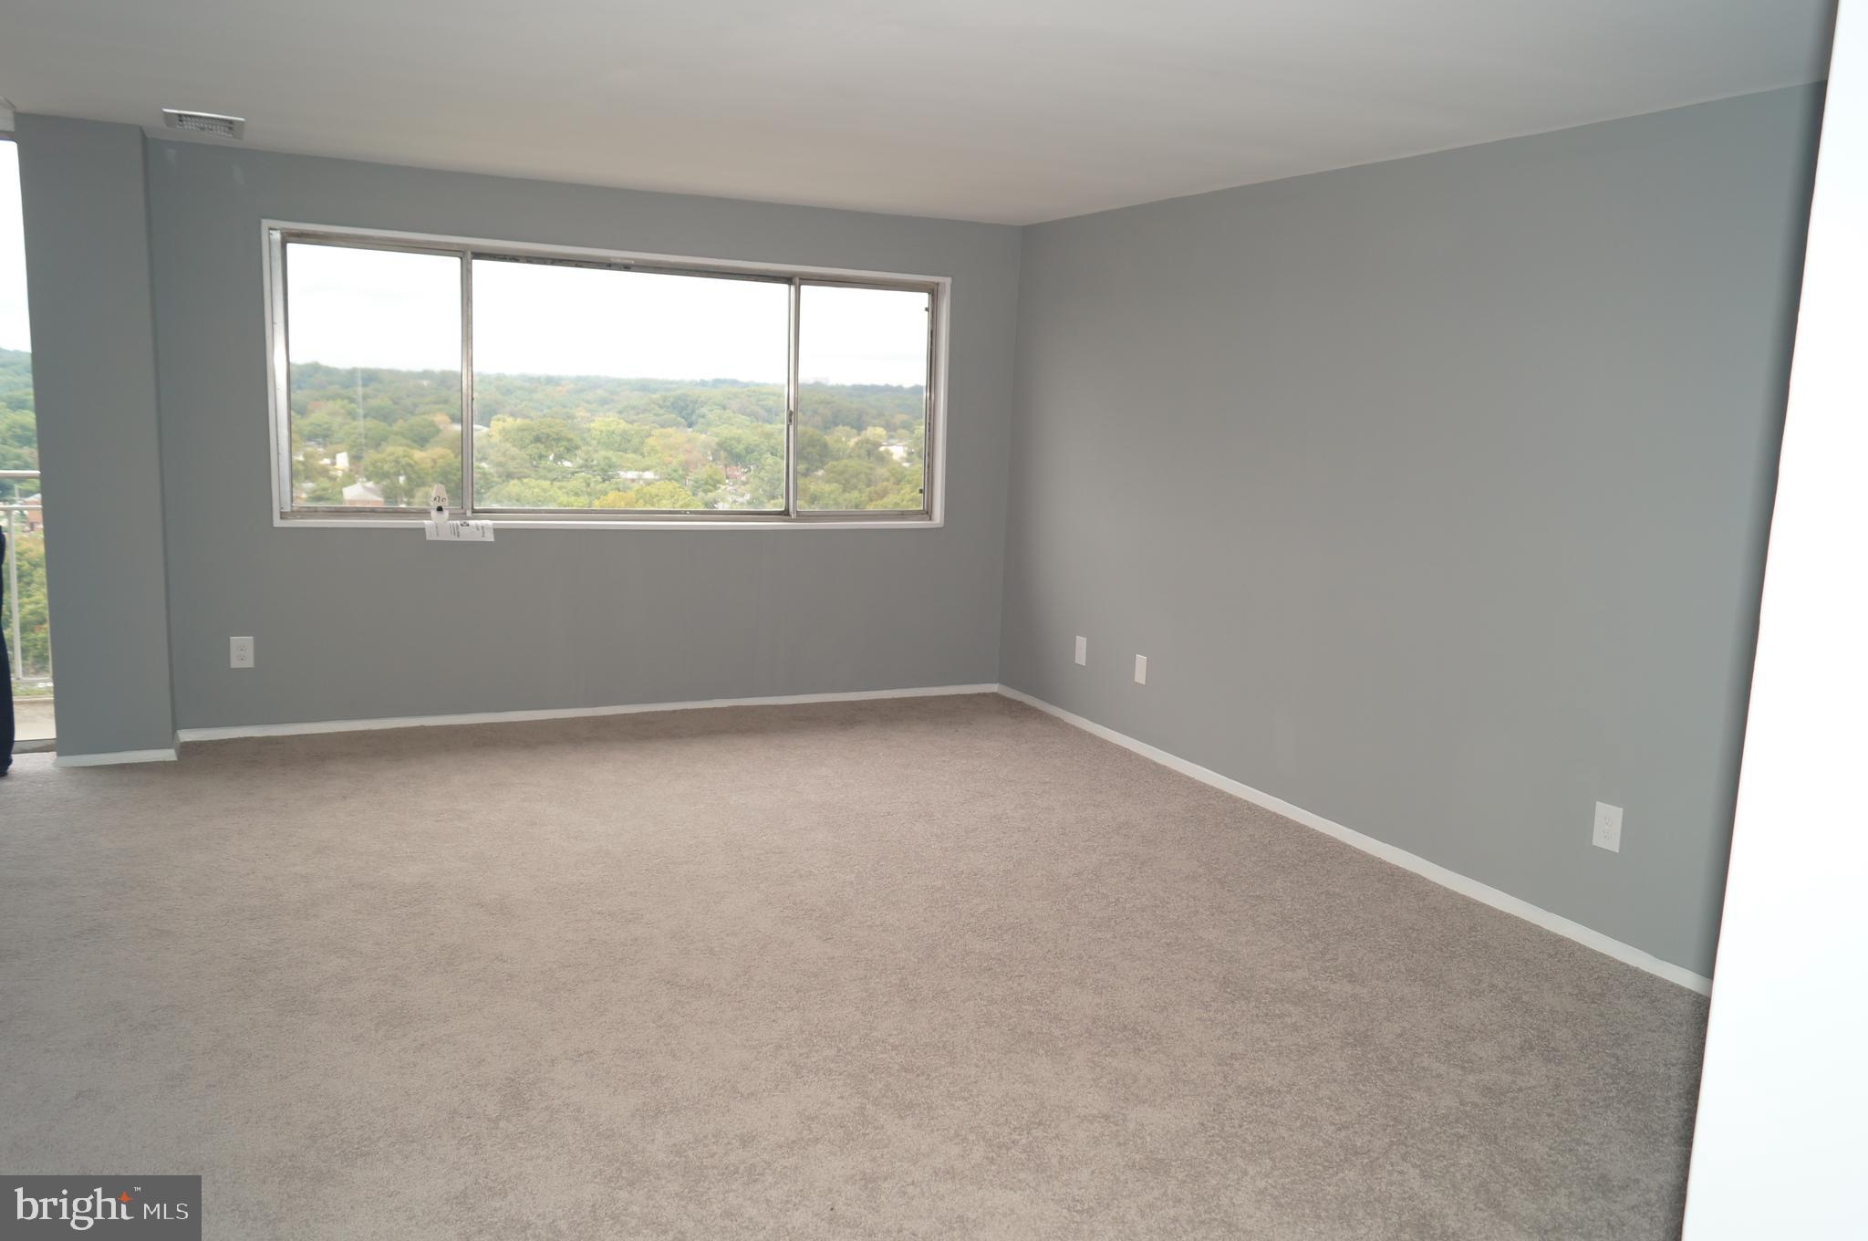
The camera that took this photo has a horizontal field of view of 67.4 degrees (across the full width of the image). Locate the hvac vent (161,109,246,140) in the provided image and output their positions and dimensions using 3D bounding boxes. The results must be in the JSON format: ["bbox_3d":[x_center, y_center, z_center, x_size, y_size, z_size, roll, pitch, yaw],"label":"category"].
[{"bbox_3d":[-2.663,-1.805,5.118,0.260,0.020,0.420,-2,10,-26],"label":"hvac vent"}]

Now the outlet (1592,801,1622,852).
[{"bbox_3d":[1.997,0.614,4.151,0.010,0.134,0.089,-2,10,-26],"label":"outlet"}]

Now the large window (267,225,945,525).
[{"bbox_3d":[-1.360,-1.059,6.509,3.140,1.265,0.110,-2,10,-26],"label":"large window"}]

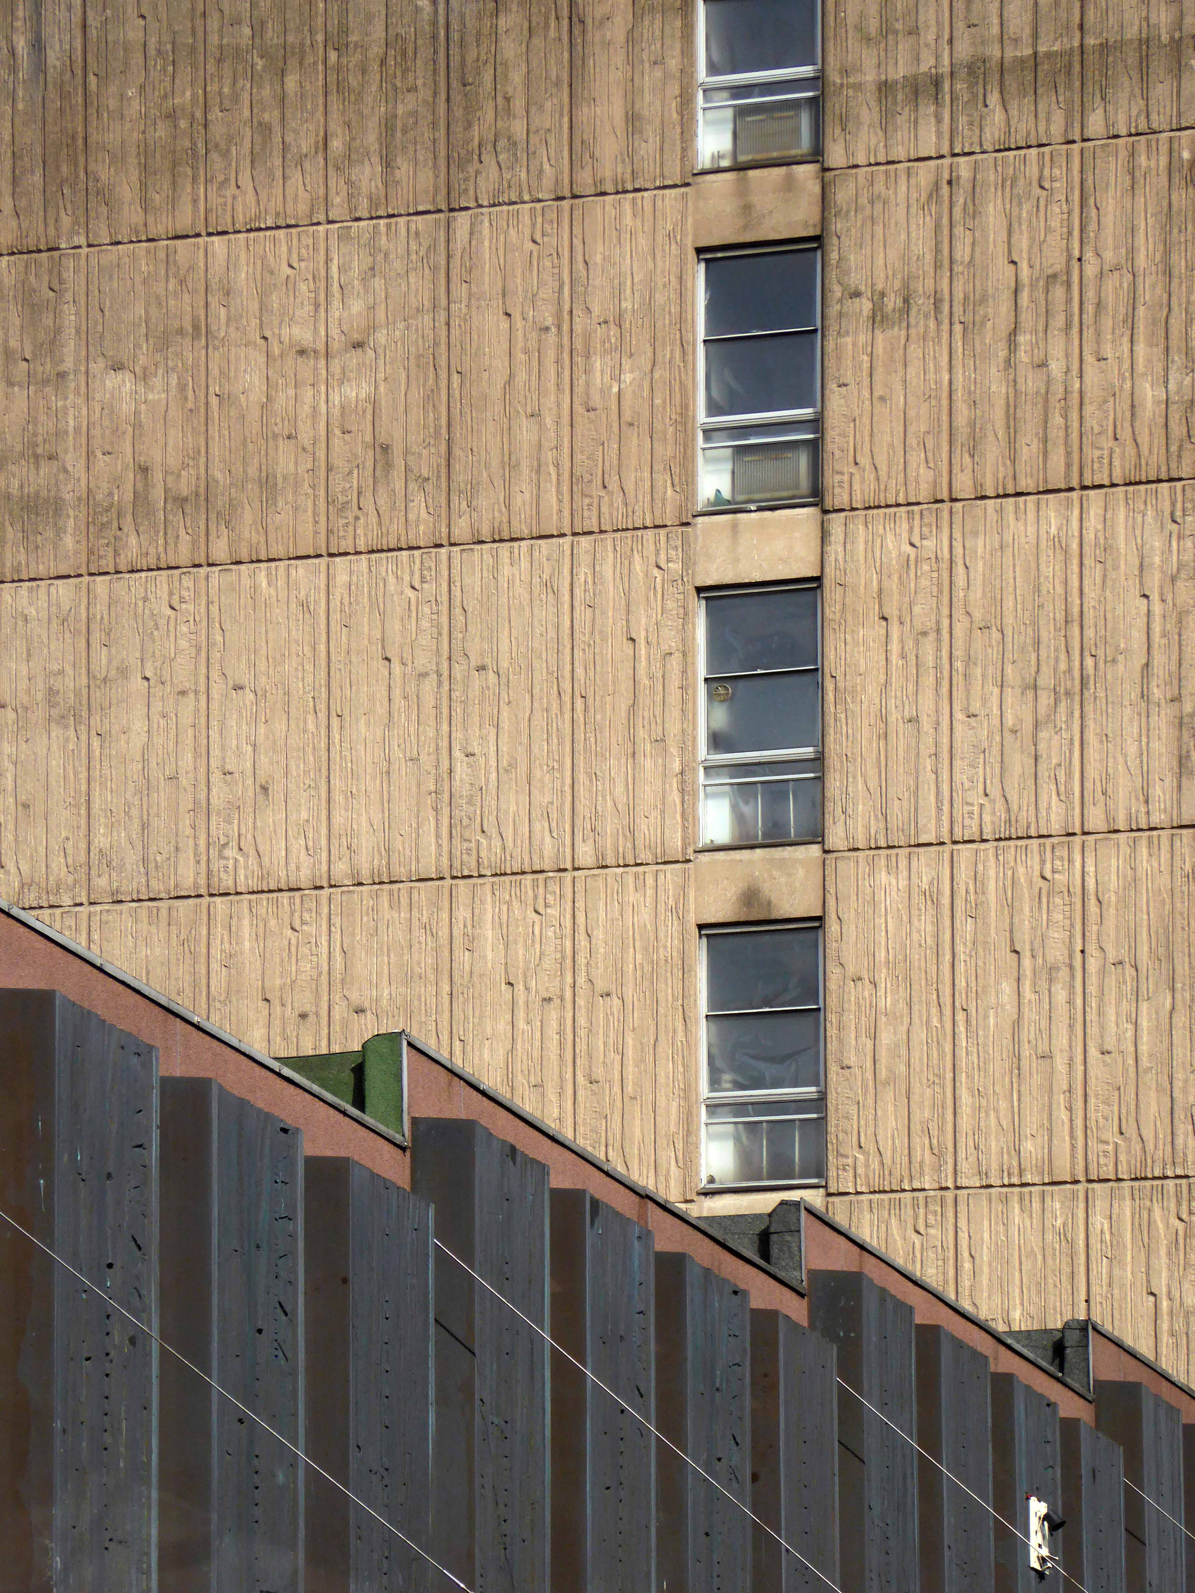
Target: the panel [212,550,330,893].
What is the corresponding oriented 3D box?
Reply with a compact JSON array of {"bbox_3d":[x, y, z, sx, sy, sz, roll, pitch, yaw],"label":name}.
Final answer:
[{"bbox_3d":[-2.789,-0.591,58.492,1.092,2.800,0.120,-4,-10,23],"label":"panel"}]

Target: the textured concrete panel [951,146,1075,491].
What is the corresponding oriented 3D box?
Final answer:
[{"bbox_3d":[3.422,-3.847,56.082,1.100,2.833,0.130,-4,-11,21],"label":"textured concrete panel"}]

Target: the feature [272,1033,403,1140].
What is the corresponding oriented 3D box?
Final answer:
[{"bbox_3d":[-1.266,1.419,34.000,0.540,0.460,0.360,-5,-13,20],"label":"feature"}]

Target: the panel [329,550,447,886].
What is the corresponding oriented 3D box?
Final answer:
[{"bbox_3d":[-1.764,-0.665,58.064,1.092,2.800,0.120,-4,-10,23],"label":"panel"}]

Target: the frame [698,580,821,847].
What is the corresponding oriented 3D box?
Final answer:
[{"bbox_3d":[1.343,-0.666,56.431,1.070,2.186,0.100,-4,-11,21],"label":"frame"}]

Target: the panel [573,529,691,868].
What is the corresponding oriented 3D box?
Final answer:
[{"bbox_3d":[0.315,-0.792,56.363,1.040,2.760,0.150,-5,-13,20],"label":"panel"}]

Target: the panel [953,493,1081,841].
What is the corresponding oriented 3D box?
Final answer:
[{"bbox_3d":[3.384,-1.025,55.268,1.040,2.760,0.150,-5,-13,20],"label":"panel"}]

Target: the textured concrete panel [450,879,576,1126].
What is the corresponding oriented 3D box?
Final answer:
[{"bbox_3d":[-0.706,2.051,57.156,1.092,2.800,0.120,-4,-10,23],"label":"textured concrete panel"}]

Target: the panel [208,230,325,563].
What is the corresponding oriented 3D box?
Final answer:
[{"bbox_3d":[-2.751,-3.363,58.070,1.040,2.760,0.150,-5,-13,20],"label":"panel"}]

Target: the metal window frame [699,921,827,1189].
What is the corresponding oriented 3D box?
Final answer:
[{"bbox_3d":[1.340,2.092,55.345,1.030,2.160,0.140,-5,-13,20],"label":"metal window frame"}]

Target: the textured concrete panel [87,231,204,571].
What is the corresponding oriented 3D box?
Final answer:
[{"bbox_3d":[-3.878,-3.359,59.422,1.092,2.800,0.120,-4,-10,23],"label":"textured concrete panel"}]

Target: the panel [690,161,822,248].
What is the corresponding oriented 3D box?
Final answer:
[{"bbox_3d":[1.344,-4.877,57.147,1.119,0.631,0.150,-4,-11,21],"label":"panel"}]

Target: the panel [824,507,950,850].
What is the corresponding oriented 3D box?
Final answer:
[{"bbox_3d":[2.362,-0.965,56.341,1.092,2.800,0.120,-4,-10,23],"label":"panel"}]

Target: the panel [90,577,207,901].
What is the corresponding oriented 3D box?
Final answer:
[{"bbox_3d":[-3.765,-0.510,58.304,1.095,2.811,0.130,-4,-11,21],"label":"panel"}]

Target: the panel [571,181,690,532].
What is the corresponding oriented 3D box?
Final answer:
[{"bbox_3d":[0.318,-3.581,56.971,1.040,2.760,0.150,-5,-13,20],"label":"panel"}]

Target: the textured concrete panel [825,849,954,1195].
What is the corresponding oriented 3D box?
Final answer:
[{"bbox_3d":[2.363,1.795,55.461,1.092,2.786,0.130,-4,-11,21],"label":"textured concrete panel"}]

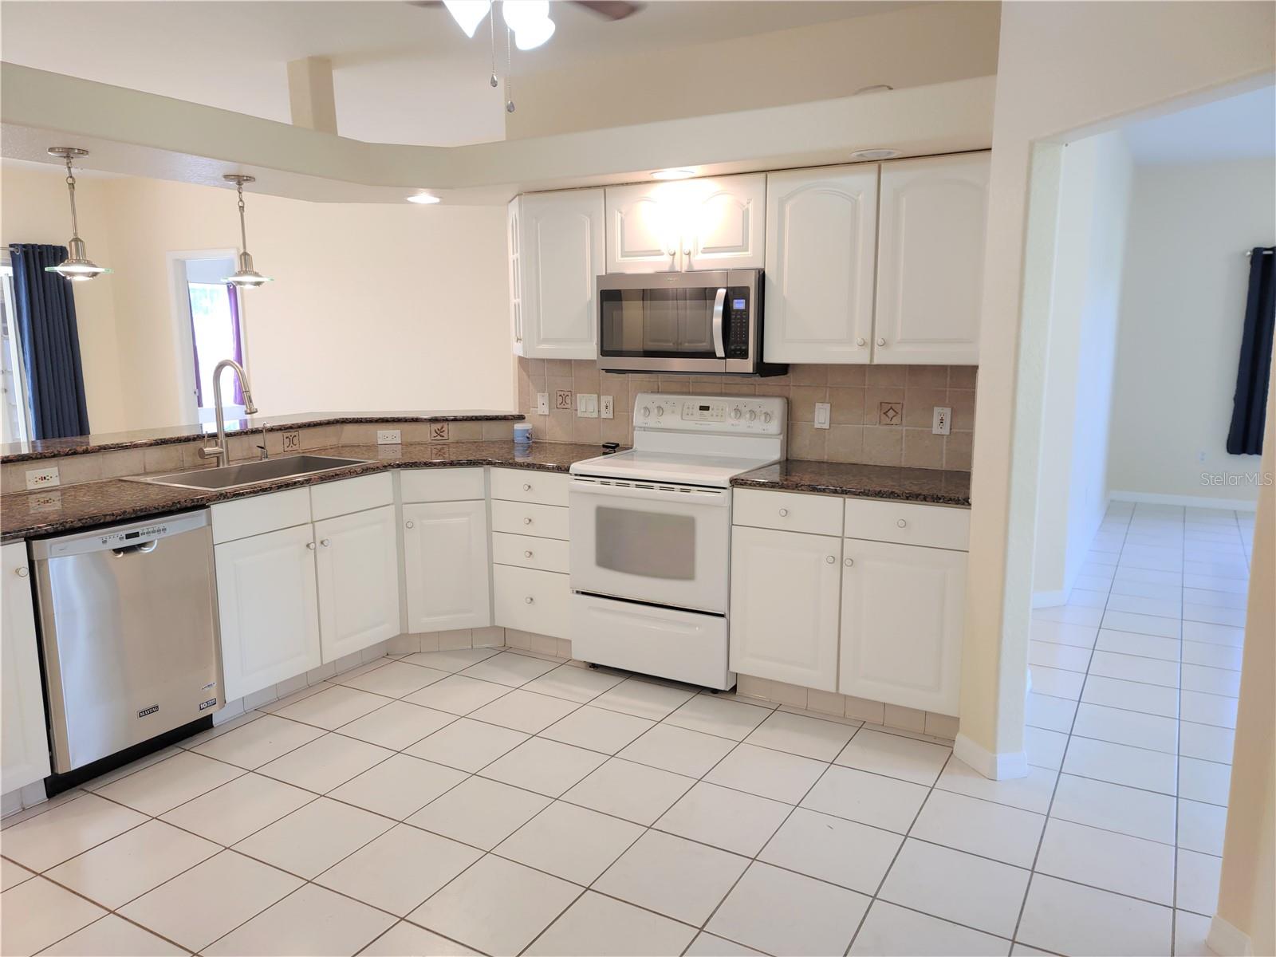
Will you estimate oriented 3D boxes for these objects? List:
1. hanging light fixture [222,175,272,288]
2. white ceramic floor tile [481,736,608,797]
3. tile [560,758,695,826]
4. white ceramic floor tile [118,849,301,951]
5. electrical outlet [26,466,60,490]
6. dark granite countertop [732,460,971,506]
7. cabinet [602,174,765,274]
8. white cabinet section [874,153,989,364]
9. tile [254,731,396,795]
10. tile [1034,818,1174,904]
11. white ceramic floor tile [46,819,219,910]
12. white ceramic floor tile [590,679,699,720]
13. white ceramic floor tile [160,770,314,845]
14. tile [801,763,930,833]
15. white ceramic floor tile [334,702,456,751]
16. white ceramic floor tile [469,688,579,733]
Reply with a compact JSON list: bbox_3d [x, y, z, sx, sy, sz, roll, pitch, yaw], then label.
[{"bbox_3d":[-1.678,-1.046,4.080,0.205,0.452,0.205,5,11,29],"label":"hanging light fixture"},{"bbox_3d":[-0.323,1.004,3.336,0.341,0.010,0.341,6,11,30],"label":"white ceramic floor tile"},{"bbox_3d":[-0.027,1.033,3.167,0.341,0.010,0.341,6,11,30],"label":"tile"},{"bbox_3d":[-1.156,1.143,2.611,0.343,0.010,0.343,6,11,29],"label":"white ceramic floor tile"},{"bbox_3d":[-2.200,0.001,3.543,0.008,0.070,0.115,5,11,30],"label":"electrical outlet"},{"bbox_3d":[0.925,0.014,3.792,0.915,0.034,0.625,5,11,28],"label":"dark granite countertop"},{"bbox_3d":[0.266,-1.071,4.125,0.752,0.370,0.330,5,11,30],"label":"cabinet"},{"bbox_3d":[1.191,-0.821,3.699,0.451,0.750,0.320,5,11,29],"label":"white cabinet section"},{"bbox_3d":[-1.099,1.007,3.390,0.343,0.010,0.343,6,11,29],"label":"tile"},{"bbox_3d":[1.352,1.103,2.766,0.341,0.010,0.341,6,11,30],"label":"tile"},{"bbox_3d":[-1.456,1.114,2.780,0.343,0.010,0.343,6,11,29],"label":"white ceramic floor tile"},{"bbox_3d":[0.028,0.908,3.955,0.340,0.012,0.340,5,11,29],"label":"white ceramic floor tile"},{"bbox_3d":[-1.260,1.047,3.042,0.338,0.010,0.338,5,11,30],"label":"white ceramic floor tile"},{"bbox_3d":[0.737,1.030,3.085,0.338,0.010,0.338,5,11,30],"label":"tile"},{"bbox_3d":[-0.922,0.954,3.696,0.343,0.010,0.343,6,11,29],"label":"white ceramic floor tile"},{"bbox_3d":[-0.445,0.926,3.797,0.341,0.010,0.341,6,11,30],"label":"white ceramic floor tile"}]

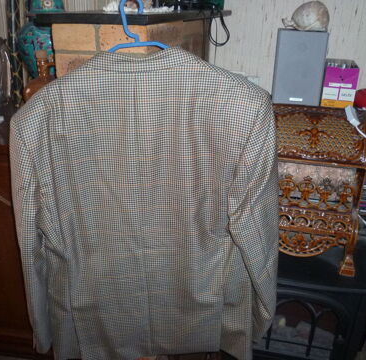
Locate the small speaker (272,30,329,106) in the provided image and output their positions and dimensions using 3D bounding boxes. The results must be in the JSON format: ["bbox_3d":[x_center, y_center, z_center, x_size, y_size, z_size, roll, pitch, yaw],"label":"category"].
[{"bbox_3d":[0.358,-0.347,1.196,0.138,0.208,0.150,6,23,10],"label":"small speaker"}]

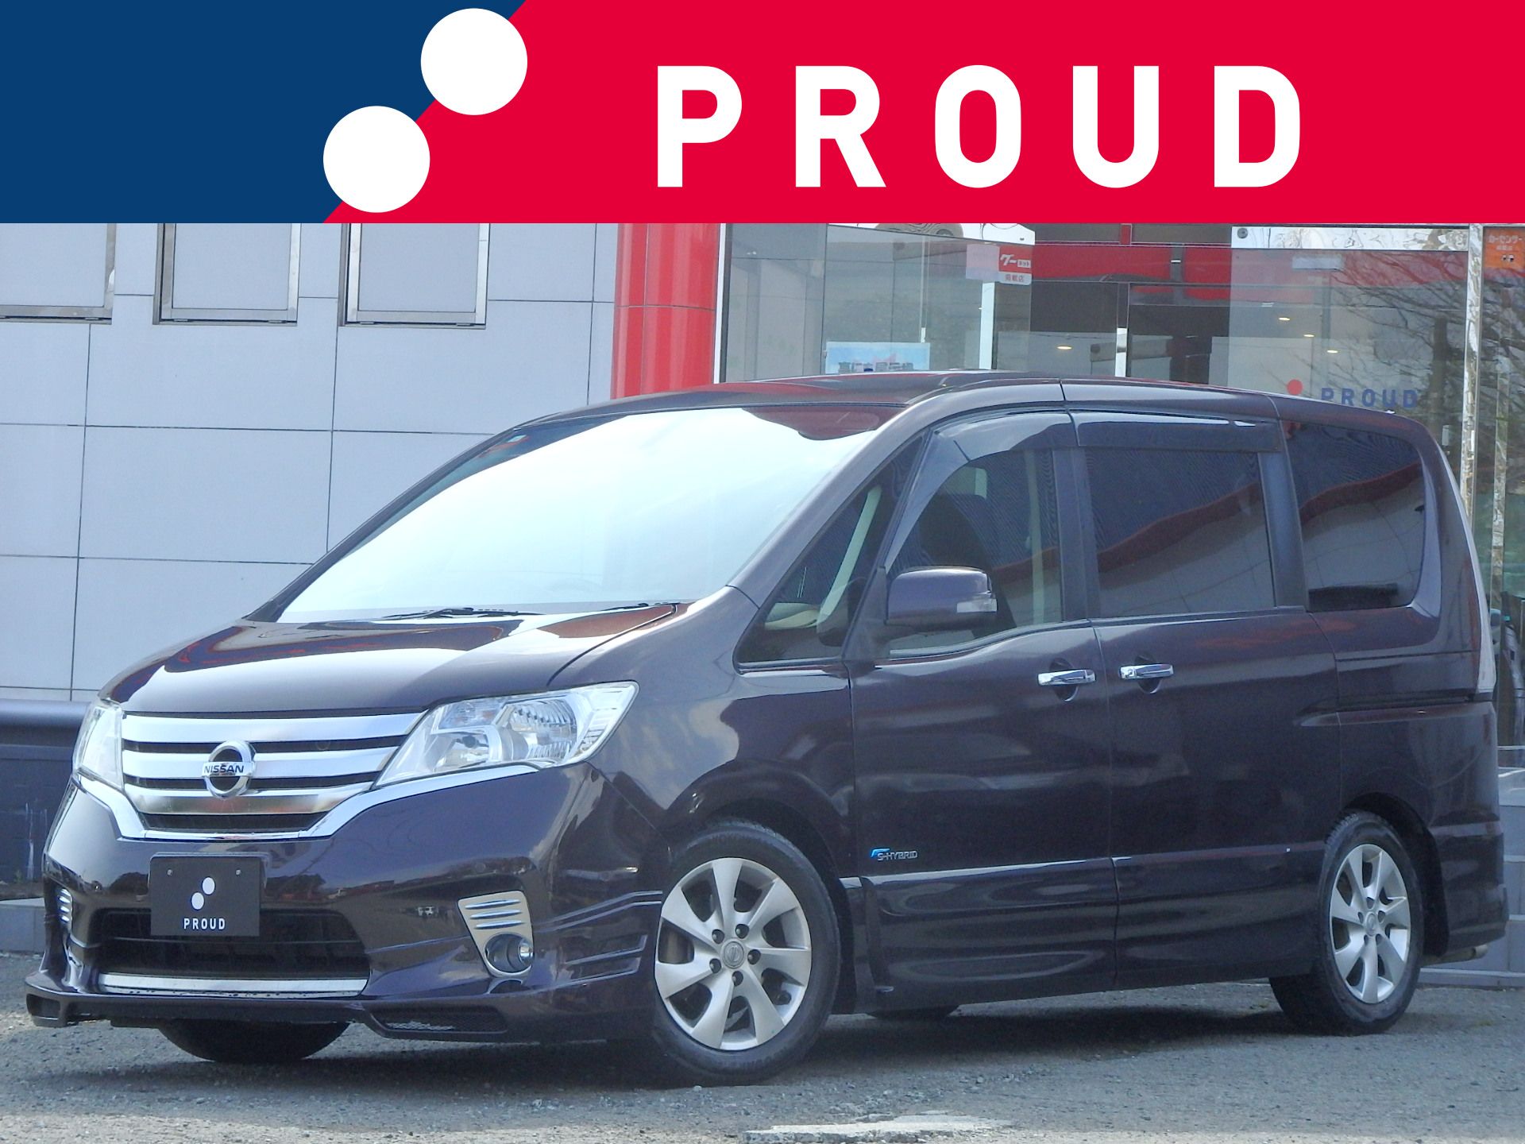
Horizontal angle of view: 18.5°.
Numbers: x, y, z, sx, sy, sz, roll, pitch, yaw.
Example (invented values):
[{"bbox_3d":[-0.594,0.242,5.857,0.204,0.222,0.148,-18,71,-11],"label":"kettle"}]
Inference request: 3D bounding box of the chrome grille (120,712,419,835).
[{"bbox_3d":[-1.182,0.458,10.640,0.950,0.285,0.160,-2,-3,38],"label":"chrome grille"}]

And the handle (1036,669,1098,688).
[{"bbox_3d":[0.767,0.261,11.669,0.050,0.040,0.215,-2,-4,38],"label":"handle"}]

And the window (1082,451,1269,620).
[{"bbox_3d":[1.103,-0.116,12.256,0.050,0.470,0.880,-9,-8,37],"label":"window"}]

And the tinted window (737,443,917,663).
[{"bbox_3d":[0.189,-0.065,11.101,0.060,0.600,0.860,-18,-13,42],"label":"tinted window"}]

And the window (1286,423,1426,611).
[{"bbox_3d":[1.700,-0.144,13.183,0.045,0.530,0.770,-12,-9,34],"label":"window"}]

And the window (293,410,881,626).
[{"bbox_3d":[-0.454,-0.160,11.558,1.420,0.130,1.040,-2,27,38],"label":"window"}]

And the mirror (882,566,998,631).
[{"bbox_3d":[0.422,0.063,11.060,0.240,0.155,0.160,-2,-4,38],"label":"mirror"}]

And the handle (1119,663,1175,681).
[{"bbox_3d":[0.992,0.257,12.088,0.045,0.042,0.235,-2,-3,38],"label":"handle"}]

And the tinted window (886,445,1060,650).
[{"bbox_3d":[0.514,-0.064,11.630,0.040,0.560,0.780,-12,-9,37],"label":"tinted window"}]

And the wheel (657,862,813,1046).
[{"bbox_3d":[-0.111,0.882,10.808,0.443,0.443,0.180,2,-3,-36],"label":"wheel"}]

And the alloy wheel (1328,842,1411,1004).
[{"bbox_3d":[1.634,0.984,13.070,0.180,0.443,0.443,-2,-3,38],"label":"alloy wheel"}]

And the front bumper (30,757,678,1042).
[{"bbox_3d":[-1.083,0.745,10.692,1.720,0.620,0.620,-2,-4,38],"label":"front bumper"}]

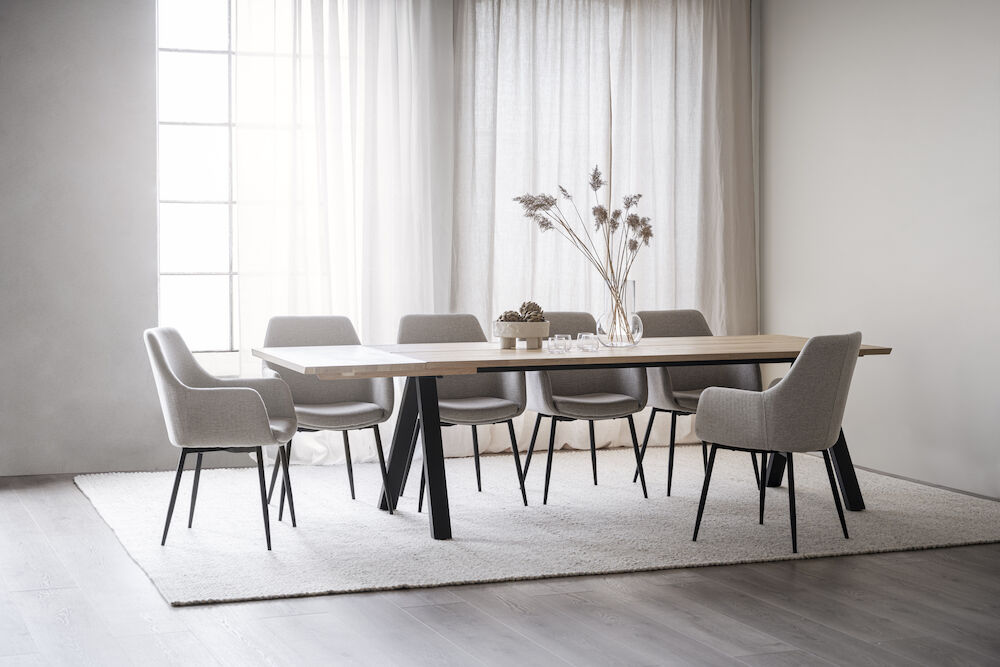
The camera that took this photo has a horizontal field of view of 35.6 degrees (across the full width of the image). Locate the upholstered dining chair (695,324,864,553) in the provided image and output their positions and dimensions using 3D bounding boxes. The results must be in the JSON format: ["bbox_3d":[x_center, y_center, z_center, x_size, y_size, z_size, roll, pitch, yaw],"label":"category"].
[{"bbox_3d":[1.139,0.422,6.463,0.580,0.865,0.585,3,5,41],"label":"upholstered dining chair"}]

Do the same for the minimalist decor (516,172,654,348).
[{"bbox_3d":[0.385,-0.353,7.180,0.636,0.823,0.400,0,4,0],"label":"minimalist decor"}]

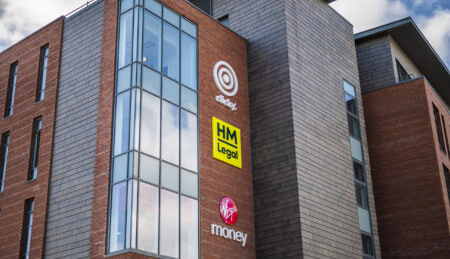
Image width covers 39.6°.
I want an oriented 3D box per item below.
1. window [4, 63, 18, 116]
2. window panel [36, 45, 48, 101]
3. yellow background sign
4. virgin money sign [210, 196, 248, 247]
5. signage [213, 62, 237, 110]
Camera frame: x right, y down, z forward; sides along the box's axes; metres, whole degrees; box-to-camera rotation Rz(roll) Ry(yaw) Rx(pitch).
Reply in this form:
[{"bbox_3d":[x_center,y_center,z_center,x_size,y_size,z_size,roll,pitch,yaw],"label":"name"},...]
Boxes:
[{"bbox_3d":[-10.332,-1.936,30.425,0.665,2.899,0.185,-18,-27,35],"label":"window"},{"bbox_3d":[-8.420,-2.625,29.030,0.665,2.899,0.185,-18,-27,35],"label":"window panel"},{"bbox_3d":[0.096,0.600,27.955,0.098,1.912,1.964,-18,-27,35],"label":"yellow background sign"},{"bbox_3d":[0.189,3.864,26.688,0.098,2.000,2.374,-18,-27,35],"label":"virgin money sign"},{"bbox_3d":[0.045,-2.115,29.055,0.087,2.322,1.793,-18,-27,35],"label":"signage"}]

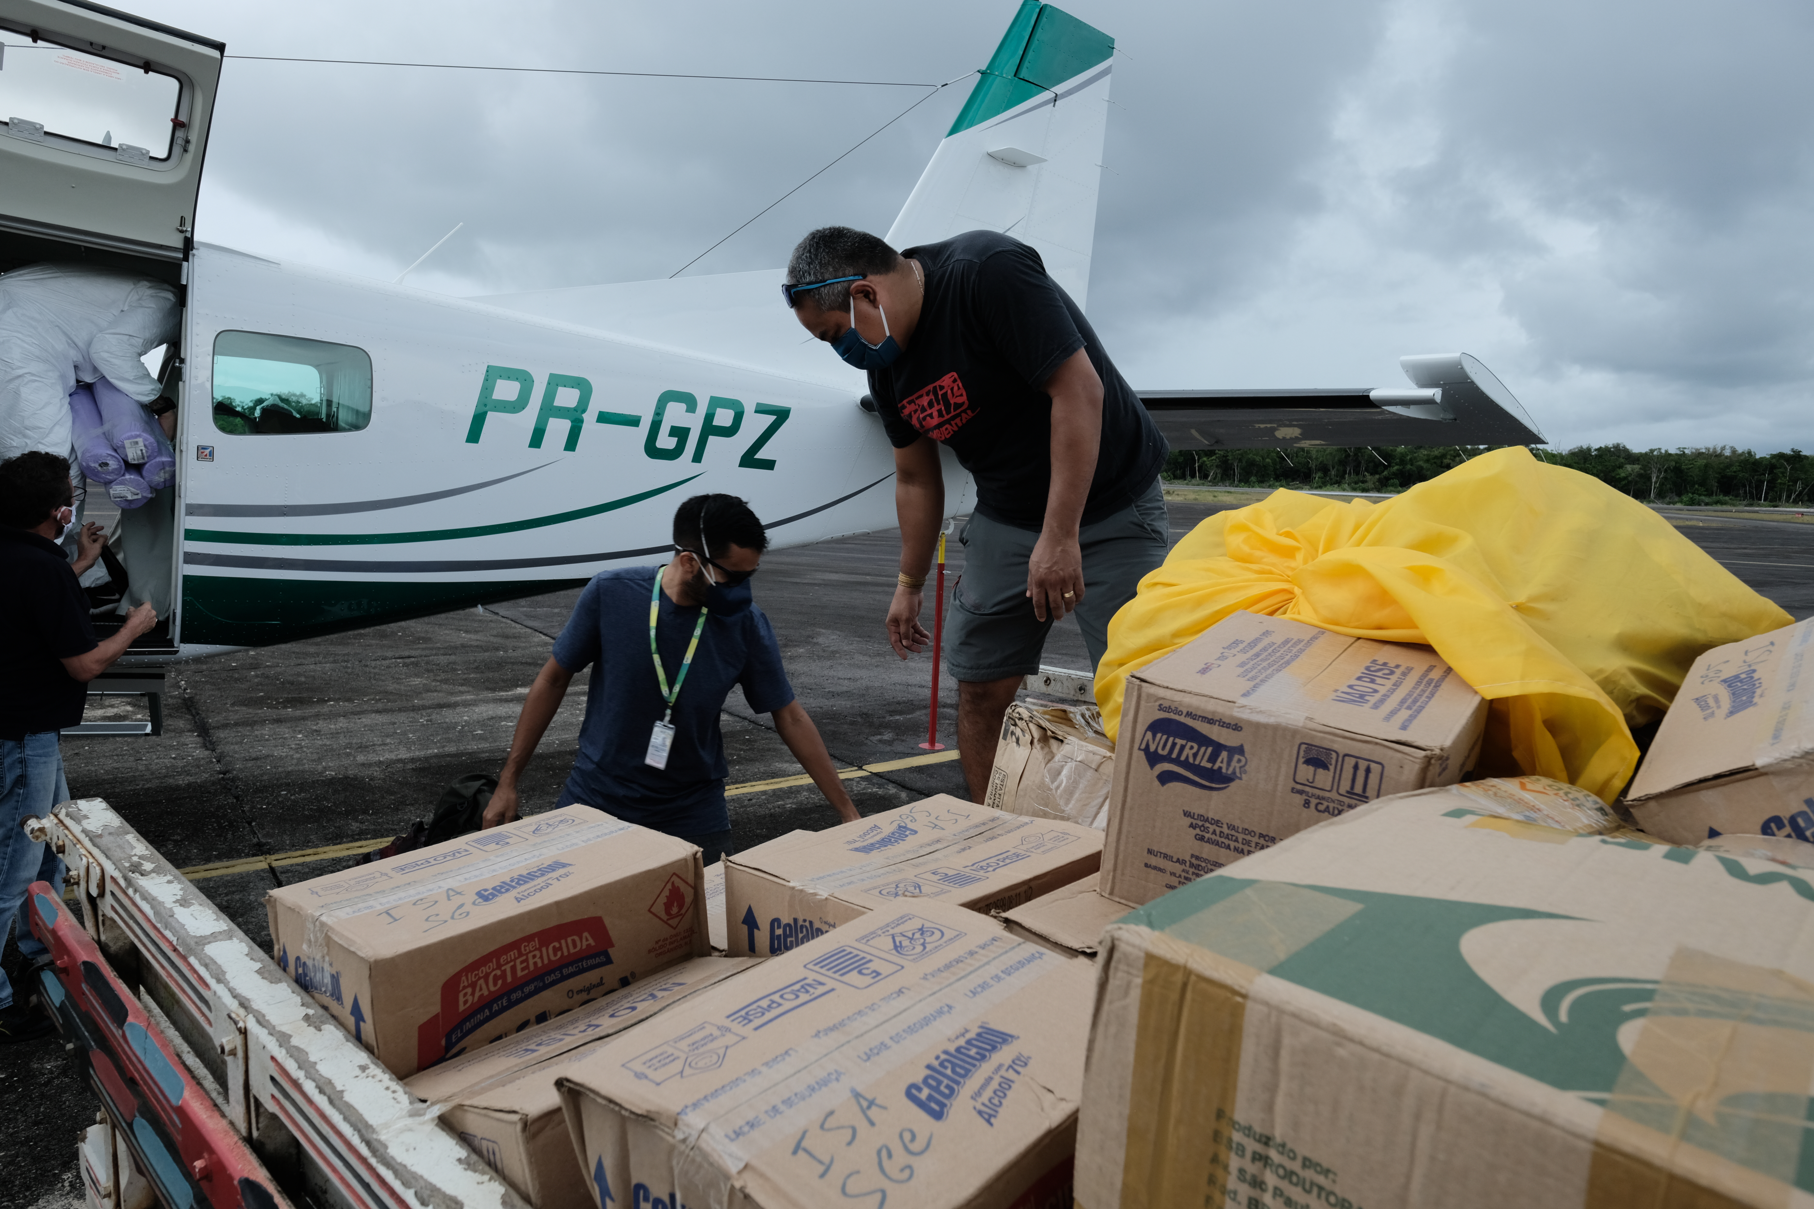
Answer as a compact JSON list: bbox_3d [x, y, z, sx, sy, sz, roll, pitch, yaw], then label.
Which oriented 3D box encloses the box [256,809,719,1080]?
[{"bbox_3d":[-0.356,0.311,0.924,0.230,0.165,0.280,3,8,44],"label":"box"}]

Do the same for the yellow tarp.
[{"bbox_3d":[0.640,0.020,1.230,0.760,0.400,0.480,0,8,-17],"label":"yellow tarp"}]

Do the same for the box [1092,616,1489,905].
[{"bbox_3d":[0.328,0.145,0.883,0.219,0.190,0.254,15,19,33],"label":"box"}]

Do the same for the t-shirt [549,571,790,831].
[{"bbox_3d":[-0.500,0.205,2.250,0.480,0.580,0.300,-1,8,-22],"label":"t-shirt"}]

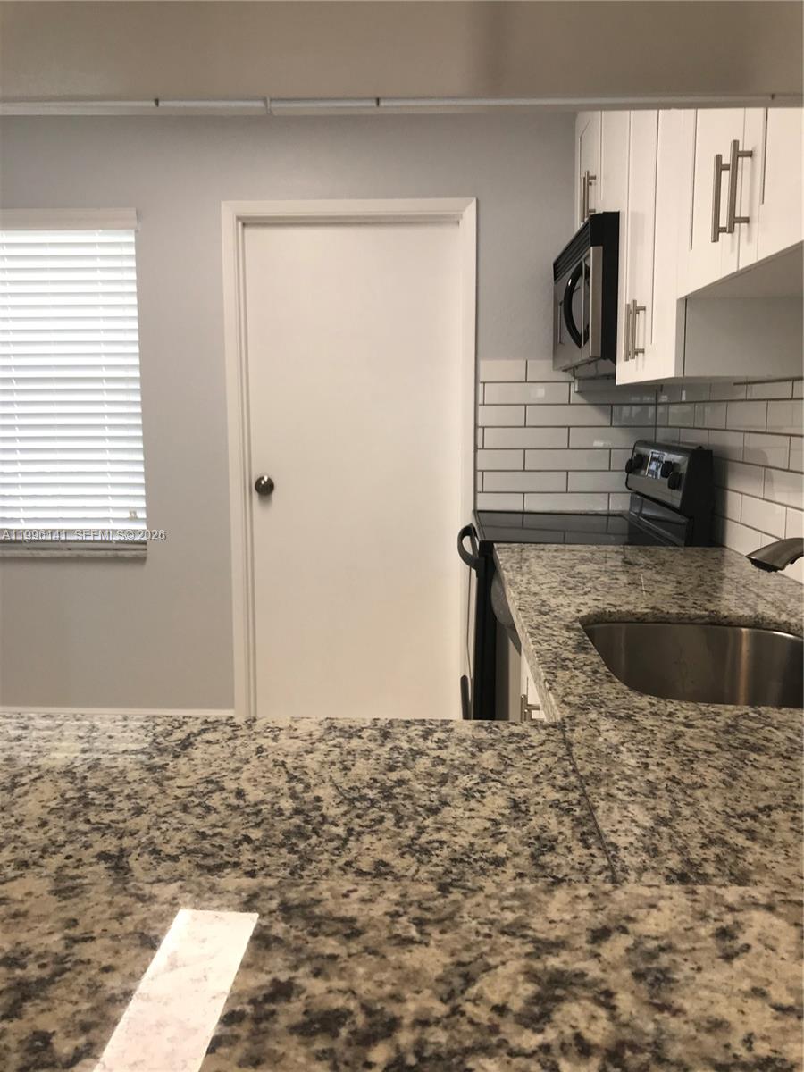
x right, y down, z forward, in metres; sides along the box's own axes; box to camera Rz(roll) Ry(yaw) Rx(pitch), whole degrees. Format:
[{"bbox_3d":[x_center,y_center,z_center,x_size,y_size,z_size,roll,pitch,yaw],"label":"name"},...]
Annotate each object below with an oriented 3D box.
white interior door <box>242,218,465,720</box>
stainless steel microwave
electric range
[{"bbox_3d":[-0.181,-0.170,3.285,0.810,1.965,0.042,0,8,3],"label":"white interior door"},{"bbox_3d":[0.690,-0.707,2.674,0.410,0.410,0.765,0,8,3],"label":"stainless steel microwave"},{"bbox_3d":[0.529,0.291,2.833,0.707,1.177,0.765,0,8,3],"label":"electric range"}]

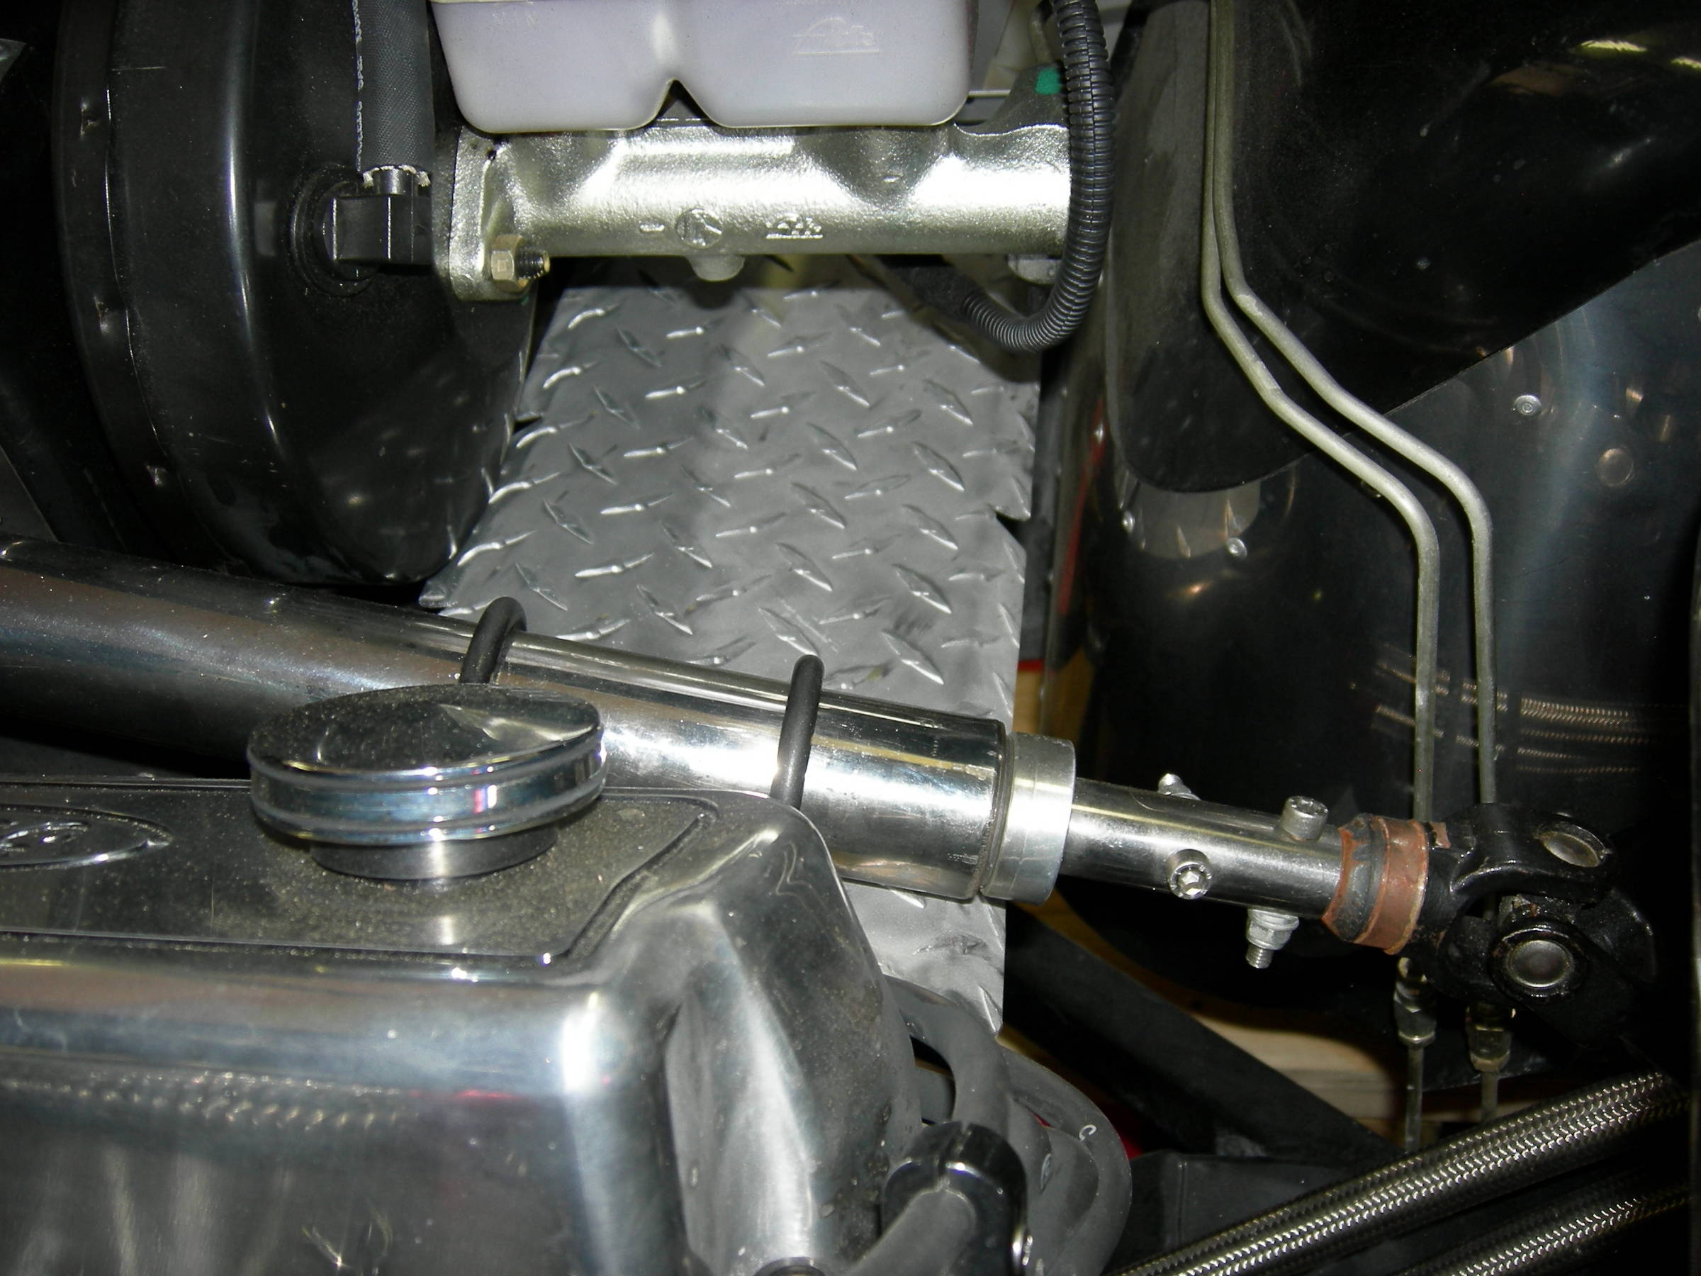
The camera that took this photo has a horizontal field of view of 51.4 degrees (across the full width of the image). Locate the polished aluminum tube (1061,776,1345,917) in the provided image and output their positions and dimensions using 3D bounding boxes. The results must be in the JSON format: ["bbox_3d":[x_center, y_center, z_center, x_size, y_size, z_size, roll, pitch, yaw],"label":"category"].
[{"bbox_3d":[0.084,0.050,0.420,0.068,0.024,0.024,11,90,-2],"label":"polished aluminum tube"}]

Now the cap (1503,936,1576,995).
[{"bbox_3d":[0.160,0.074,0.410,0.017,0.017,0.007,6,30,11],"label":"cap"}]

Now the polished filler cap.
[{"bbox_3d":[-0.083,0.029,0.351,0.068,0.024,0.068,-1,12,0],"label":"polished filler cap"}]

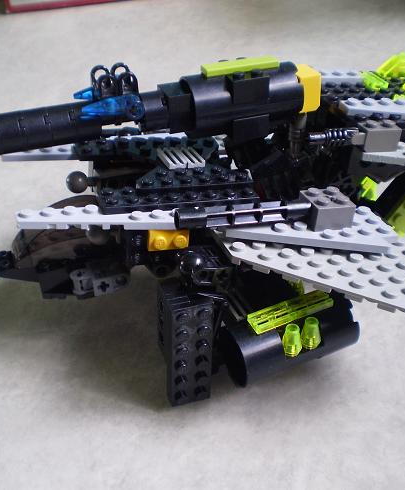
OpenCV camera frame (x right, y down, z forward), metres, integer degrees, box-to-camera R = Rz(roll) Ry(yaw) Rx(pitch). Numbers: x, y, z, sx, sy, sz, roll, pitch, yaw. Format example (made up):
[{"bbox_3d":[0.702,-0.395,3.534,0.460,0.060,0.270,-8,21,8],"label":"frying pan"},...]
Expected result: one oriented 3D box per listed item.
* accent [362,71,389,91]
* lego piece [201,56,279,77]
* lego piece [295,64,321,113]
[{"bbox_3d":[0.082,-0.079,0.327,0.008,0.003,0.016,-5,32,-19],"label":"accent"},{"bbox_3d":[0.016,-0.076,0.288,0.032,0.003,0.008,-12,34,-15],"label":"lego piece"},{"bbox_3d":[0.044,-0.068,0.297,0.012,0.016,0.016,-12,33,-13],"label":"lego piece"}]

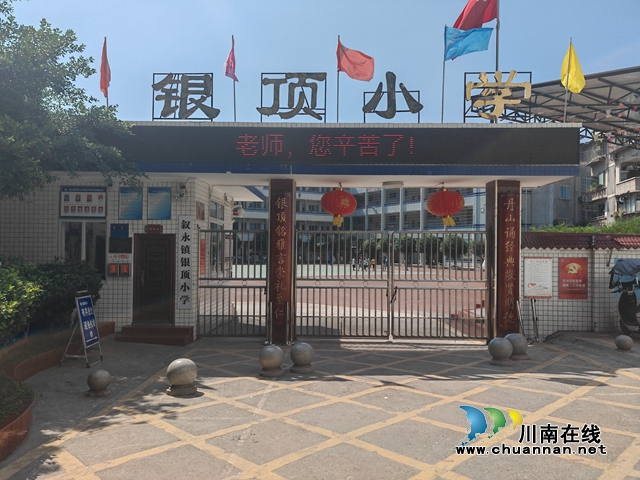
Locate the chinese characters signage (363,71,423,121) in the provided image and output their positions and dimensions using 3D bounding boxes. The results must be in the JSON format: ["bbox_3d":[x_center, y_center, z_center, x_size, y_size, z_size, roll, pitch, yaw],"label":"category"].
[{"bbox_3d":[1.527,-3.033,10.515,1.250,1.030,0.140,1,-1,1],"label":"chinese characters signage"}]

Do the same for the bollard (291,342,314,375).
[{"bbox_3d":[-0.296,1.971,8.420,0.401,0.461,0.401,1,-1,3],"label":"bollard"}]

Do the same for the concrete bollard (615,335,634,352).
[{"bbox_3d":[5.346,1.811,8.750,0.320,0.320,0.320,1,-1,1],"label":"concrete bollard"}]

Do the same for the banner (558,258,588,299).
[{"bbox_3d":[5.204,0.797,10.250,0.602,0.842,0.020,1,-1,3],"label":"banner"}]

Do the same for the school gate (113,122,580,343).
[{"bbox_3d":[0.530,-0.095,11.000,9.650,4.600,1.600,1,-1,1],"label":"school gate"}]

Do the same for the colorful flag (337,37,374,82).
[{"bbox_3d":[0.763,-3.834,10.633,0.800,0.920,0.350,1,-1,1],"label":"colorful flag"}]

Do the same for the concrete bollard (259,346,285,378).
[{"bbox_3d":[-0.784,1.951,8.150,0.408,0.458,0.408,1,-1,3],"label":"concrete bollard"}]

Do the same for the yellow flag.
[{"bbox_3d":[5.027,-3.424,9.900,0.496,1.045,0.280,1,-1,3],"label":"yellow flag"}]

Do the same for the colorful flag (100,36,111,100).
[{"bbox_3d":[-4.460,-3.589,10.400,0.225,1.281,0.250,1,-1,3],"label":"colorful flag"}]

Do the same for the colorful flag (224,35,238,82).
[{"bbox_3d":[-1.803,-3.703,10.200,0.296,0.971,0.250,1,-1,3],"label":"colorful flag"}]

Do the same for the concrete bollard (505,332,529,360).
[{"bbox_3d":[3.417,1.838,8.680,0.410,0.430,0.410,1,-1,1],"label":"concrete bollard"}]

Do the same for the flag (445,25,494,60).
[{"bbox_3d":[3.147,-4.164,10.578,1.000,0.710,0.250,1,-1,1],"label":"flag"}]

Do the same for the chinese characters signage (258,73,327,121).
[{"bbox_3d":[-0.553,-2.854,9.950,1.385,0.957,0.100,1,-1,3],"label":"chinese characters signage"}]

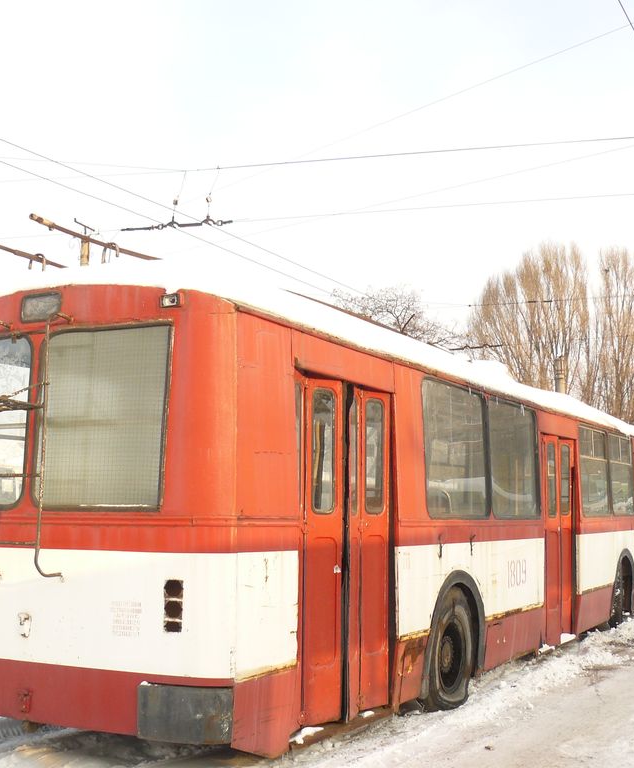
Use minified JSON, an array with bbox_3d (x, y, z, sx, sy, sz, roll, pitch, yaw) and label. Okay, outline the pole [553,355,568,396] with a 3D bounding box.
[{"bbox_3d":[8.413,2.463,36.615,0.380,6.810,0.380,-2,-7,28],"label":"pole"}]

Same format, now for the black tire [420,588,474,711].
[{"bbox_3d":[0.976,2.073,8.374,0.280,0.970,1.000,-2,-7,28],"label":"black tire"}]

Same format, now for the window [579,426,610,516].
[{"bbox_3d":[3.241,1.024,12.406,0.060,1.000,1.400,-4,-8,28],"label":"window"}]

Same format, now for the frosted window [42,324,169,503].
[{"bbox_3d":[-1.180,0.178,5.864,0.880,1.000,0.060,-2,-9,28],"label":"frosted window"}]

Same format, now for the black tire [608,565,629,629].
[{"bbox_3d":[3.789,2.674,13.617,0.280,0.980,1.000,-1,-7,20],"label":"black tire"}]

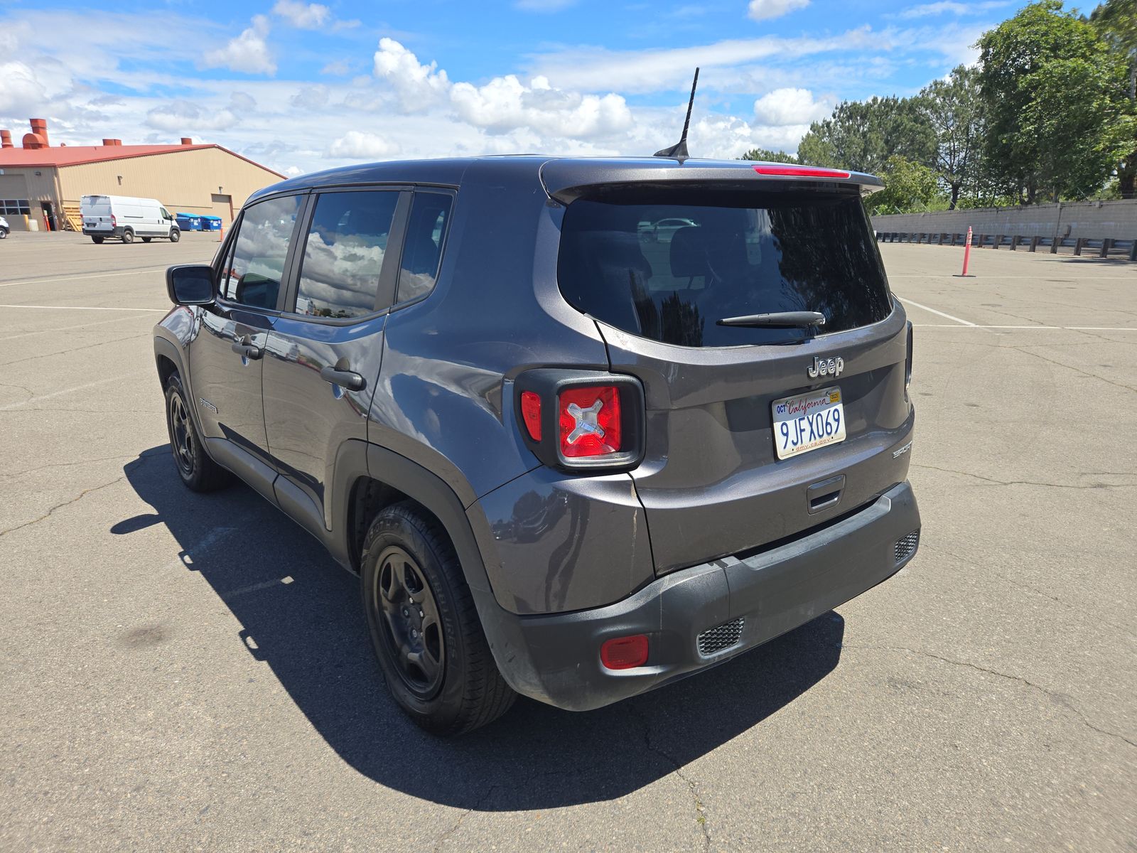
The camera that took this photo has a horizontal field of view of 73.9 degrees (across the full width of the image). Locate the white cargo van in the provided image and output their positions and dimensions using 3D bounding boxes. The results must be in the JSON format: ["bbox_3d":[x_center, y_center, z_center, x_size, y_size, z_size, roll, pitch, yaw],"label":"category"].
[{"bbox_3d":[-25.314,-12.017,44.077,2.070,2.530,5.970,3,15,8],"label":"white cargo van"}]

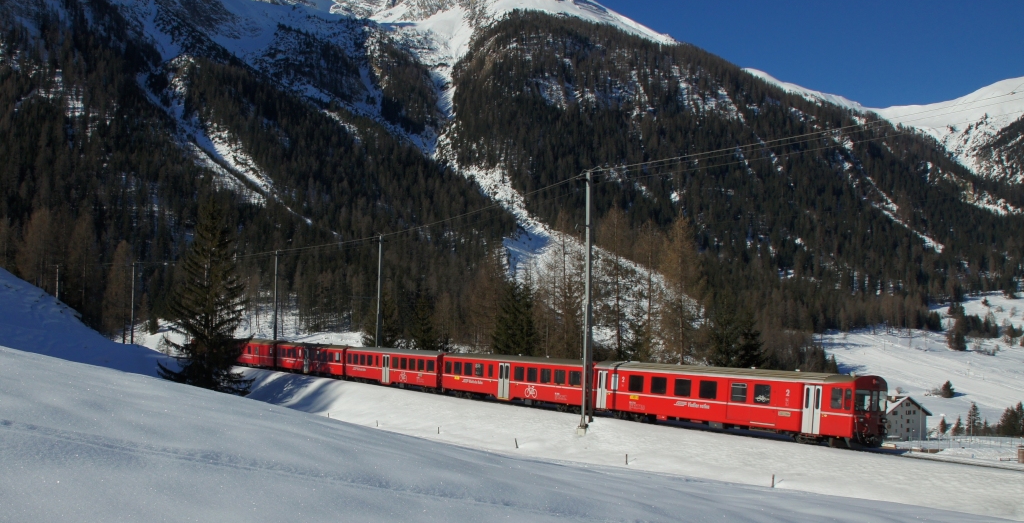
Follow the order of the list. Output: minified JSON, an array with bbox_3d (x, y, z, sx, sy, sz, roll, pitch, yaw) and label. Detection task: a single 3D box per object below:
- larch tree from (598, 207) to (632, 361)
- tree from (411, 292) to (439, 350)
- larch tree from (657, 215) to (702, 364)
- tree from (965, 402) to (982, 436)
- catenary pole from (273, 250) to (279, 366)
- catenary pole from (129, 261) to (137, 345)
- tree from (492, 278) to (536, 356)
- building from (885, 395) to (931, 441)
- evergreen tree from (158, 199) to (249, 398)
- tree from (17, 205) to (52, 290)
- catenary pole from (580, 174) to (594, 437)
[{"bbox_3d":[12.819,3.468,88.000,4.800,21.060,4.800,1,-2,0],"label":"larch tree"},{"bbox_3d":[-11.330,8.481,92.000,3.800,8.930,3.800,1,-2,0],"label":"tree"},{"bbox_3d":[20.870,3.963,88.000,5.600,20.060,5.600,1,-2,0],"label":"larch tree"},{"bbox_3d":[110.422,37.804,170.000,4.400,8.140,4.400,1,-2,0],"label":"tree"},{"bbox_3d":[-31.555,6.418,95.000,0.600,15.780,0.600,3,-3,-43],"label":"catenary pole"},{"bbox_3d":[-72.051,8.265,135.000,0.600,16.150,0.600,3,-3,-43],"label":"catenary pole"},{"bbox_3d":[0.281,7.150,80.000,5.000,10.700,5.000,1,-2,0],"label":"tree"},{"bbox_3d":[117.967,47.142,213.000,15.500,13.640,14.000,1,-2,-18],"label":"building"},{"bbox_3d":[-30.958,3.597,72.000,8.600,19.960,8.600,1,-2,0],"label":"evergreen tree"},{"bbox_3d":[-98.793,1.862,147.000,6.800,25.660,6.800,1,-2,0],"label":"tree"},{"bbox_3d":[4.920,2.607,46.300,0.700,17.070,0.700,3,-3,-43],"label":"catenary pole"}]

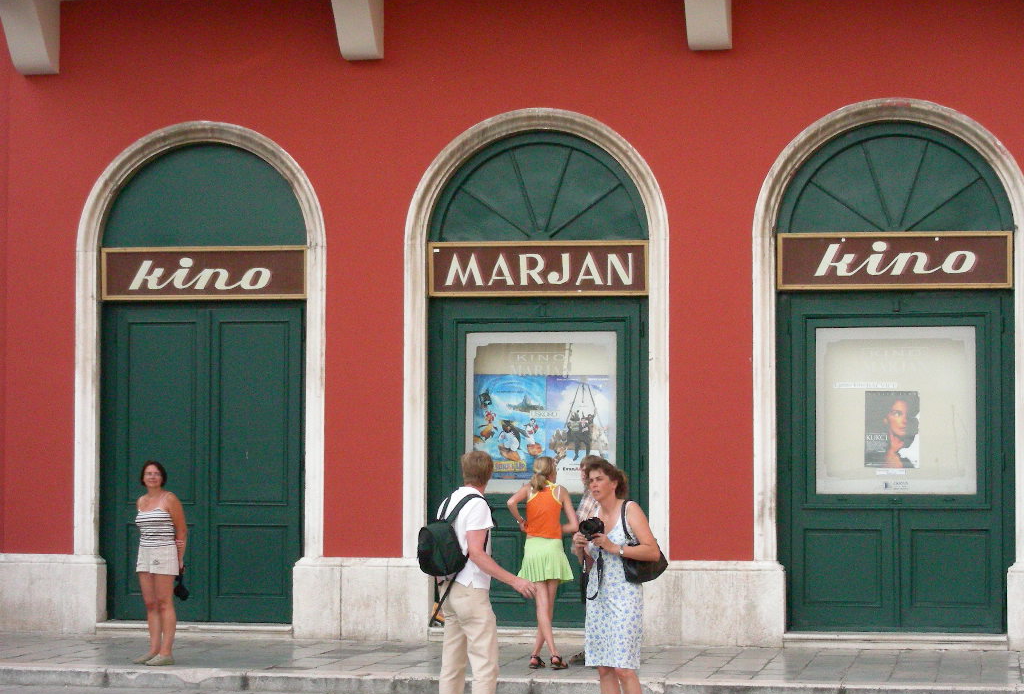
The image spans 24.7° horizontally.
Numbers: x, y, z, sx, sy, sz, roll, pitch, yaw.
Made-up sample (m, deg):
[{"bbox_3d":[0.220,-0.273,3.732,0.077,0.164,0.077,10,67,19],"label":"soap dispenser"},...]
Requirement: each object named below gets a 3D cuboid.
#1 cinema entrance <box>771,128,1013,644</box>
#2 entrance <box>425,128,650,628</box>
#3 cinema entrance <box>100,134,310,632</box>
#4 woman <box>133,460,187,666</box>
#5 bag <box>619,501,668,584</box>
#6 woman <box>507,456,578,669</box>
[{"bbox_3d":[3.402,0.252,20.763,2.093,4.540,0.150,-1,-3,12],"label":"cinema entrance"},{"bbox_3d":[0.243,0.282,21.450,2.094,4.566,0.150,-1,-3,12],"label":"entrance"},{"bbox_3d":[-2.931,0.319,22.089,2.101,4.566,0.220,-1,-3,12],"label":"cinema entrance"},{"bbox_3d":[-2.885,1.749,19.074,0.410,1.643,0.300,-1,-3,28],"label":"woman"},{"bbox_3d":[0.757,1.125,13.450,0.130,0.450,0.320,-3,-4,45],"label":"bag"},{"bbox_3d":[0.253,1.722,18.798,0.540,1.680,0.340,-1,-3,18],"label":"woman"}]

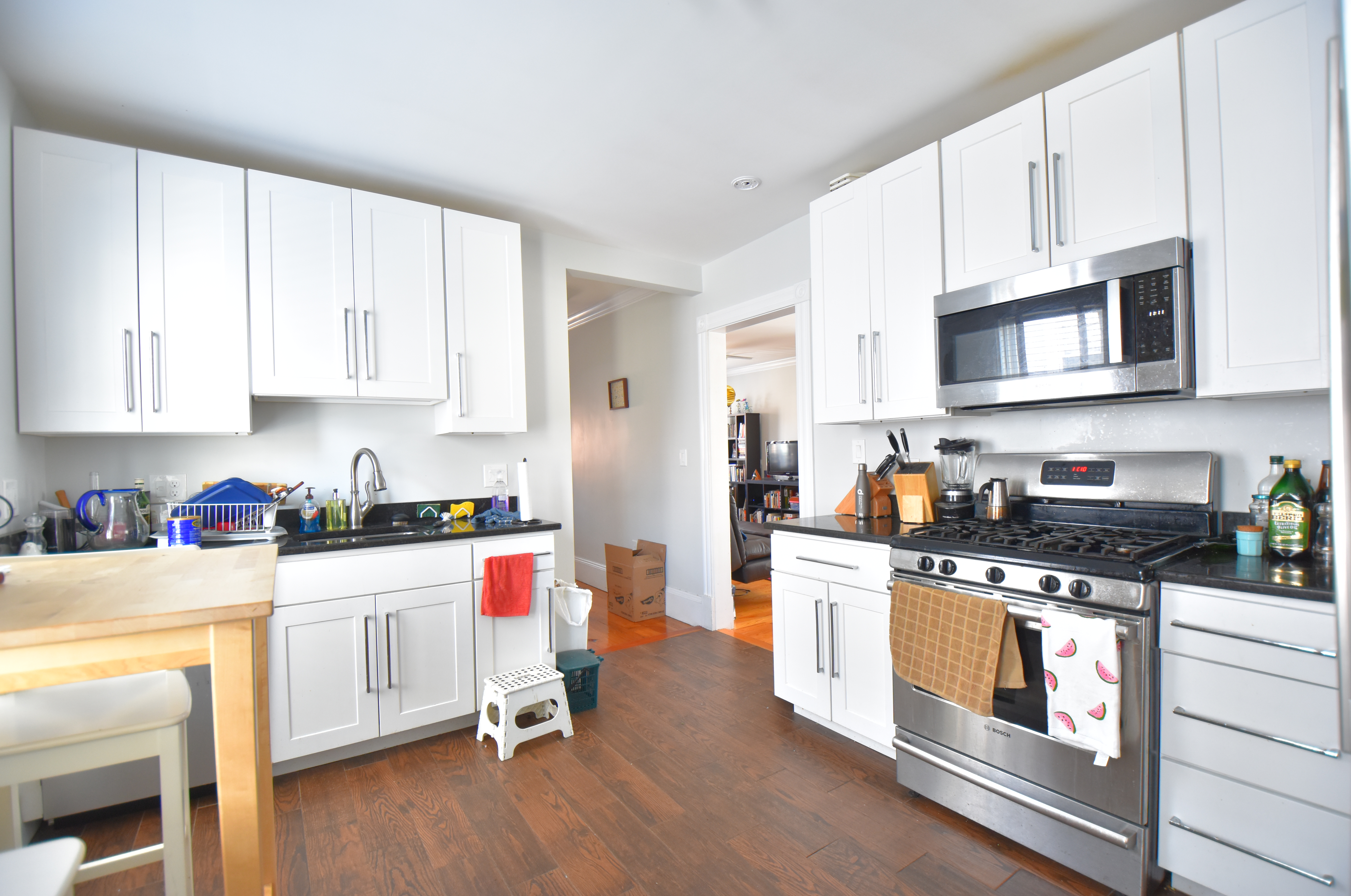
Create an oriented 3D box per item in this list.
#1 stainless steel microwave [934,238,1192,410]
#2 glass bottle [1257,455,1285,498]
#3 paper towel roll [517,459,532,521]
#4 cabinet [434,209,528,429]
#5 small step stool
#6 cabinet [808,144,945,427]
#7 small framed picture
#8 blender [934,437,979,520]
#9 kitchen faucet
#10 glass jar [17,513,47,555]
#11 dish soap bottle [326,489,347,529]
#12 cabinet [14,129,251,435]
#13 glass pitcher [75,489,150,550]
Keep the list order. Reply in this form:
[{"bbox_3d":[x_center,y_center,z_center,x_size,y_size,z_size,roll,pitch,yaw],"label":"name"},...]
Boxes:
[{"bbox_3d":[1.391,-0.379,2.033,0.391,0.442,0.736,-1,0,-38],"label":"stainless steel microwave"},{"bbox_3d":[1.826,0.167,1.709,0.083,0.284,0.083,-1,0,-38],"label":"glass bottle"},{"bbox_3d":[-0.733,0.212,2.755,0.056,0.287,0.056,-1,0,0],"label":"paper towel roll"},{"bbox_3d":[-1.050,-0.632,3.030,0.380,1.100,0.330,-1,-1,-31],"label":"cabinet"},{"bbox_3d":[-0.661,1.149,2.484,0.320,0.262,0.235,-1,0,-39],"label":"small step stool"},{"bbox_3d":[1.010,-0.684,2.639,0.330,1.100,0.665,-1,-1,-37],"label":"cabinet"},{"bbox_3d":[-0.491,-0.468,4.869,0.035,0.245,0.275,-1,-1,-37],"label":"small framed picture"},{"bbox_3d":[1.206,0.137,2.427,0.158,0.368,0.168,-2,-1,43],"label":"blender"},{"bbox_3d":[-1.460,0.190,2.665,0.240,0.396,0.095,-2,0,36],"label":"kitchen faucet"},{"bbox_3d":[-2.380,0.329,2.080,0.068,0.170,0.068,-1,-1,-31],"label":"glass jar"},{"bbox_3d":[-1.642,0.299,2.723,0.072,0.200,0.058,-1,-1,-31],"label":"dish soap bottle"},{"bbox_3d":[-2.094,-0.592,2.256,0.645,1.068,0.320,-1,0,-32],"label":"cabinet"},{"bbox_3d":[-2.208,0.285,2.218,0.172,0.242,0.208,-2,0,44],"label":"glass pitcher"}]

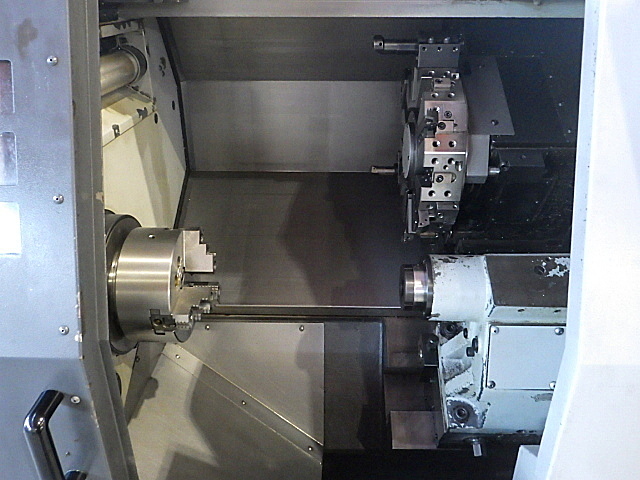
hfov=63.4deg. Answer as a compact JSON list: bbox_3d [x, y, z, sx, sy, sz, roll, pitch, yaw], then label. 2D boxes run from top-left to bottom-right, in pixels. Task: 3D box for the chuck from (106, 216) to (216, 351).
[{"bbox_3d":[-0.307,0.088,1.015,0.200,0.250,0.250,0,5,0],"label":"chuck"}]

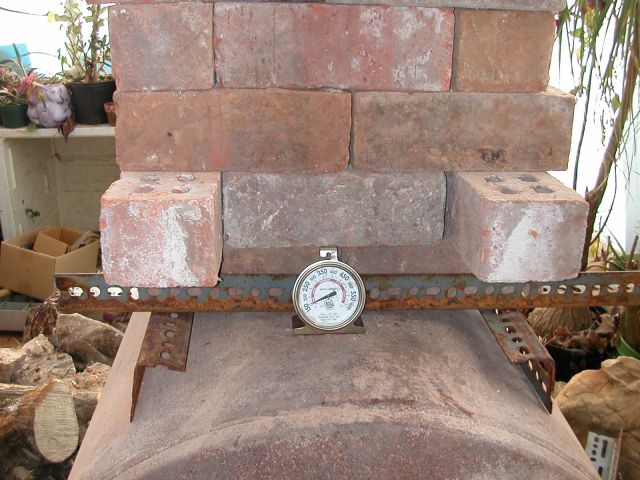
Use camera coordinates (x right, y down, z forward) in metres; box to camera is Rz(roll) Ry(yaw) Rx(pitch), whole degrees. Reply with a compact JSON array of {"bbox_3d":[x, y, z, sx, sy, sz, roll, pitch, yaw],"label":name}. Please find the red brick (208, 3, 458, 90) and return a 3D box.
[{"bbox_3d":[0.010,-0.182,0.642,0.208,0.071,0.089,-1,19,-6],"label":"red brick"}]

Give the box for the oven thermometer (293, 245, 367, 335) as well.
[{"bbox_3d":[0.008,0.041,0.609,0.064,0.079,0.031,0,11,-4],"label":"oven thermometer"}]

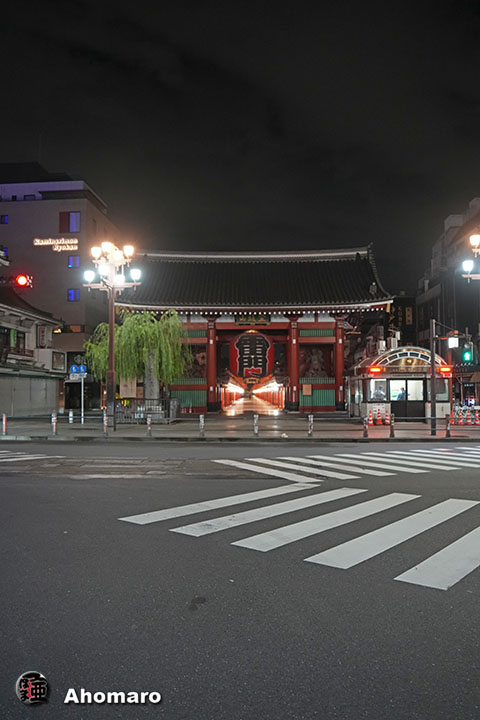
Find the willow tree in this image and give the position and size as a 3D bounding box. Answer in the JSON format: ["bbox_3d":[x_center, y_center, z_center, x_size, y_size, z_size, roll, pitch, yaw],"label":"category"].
[{"bbox_3d":[-5.601,0.270,33.038,5.700,6.020,5.300,0,-3,0],"label":"willow tree"}]

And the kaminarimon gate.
[{"bbox_3d":[0.906,-1.962,42.483,17.300,11.900,11.200,0,-3,1],"label":"kaminarimon gate"}]

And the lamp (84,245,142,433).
[{"bbox_3d":[-5.217,-0.990,24.597,2.500,7.730,2.500,0,-3,0],"label":"lamp"}]

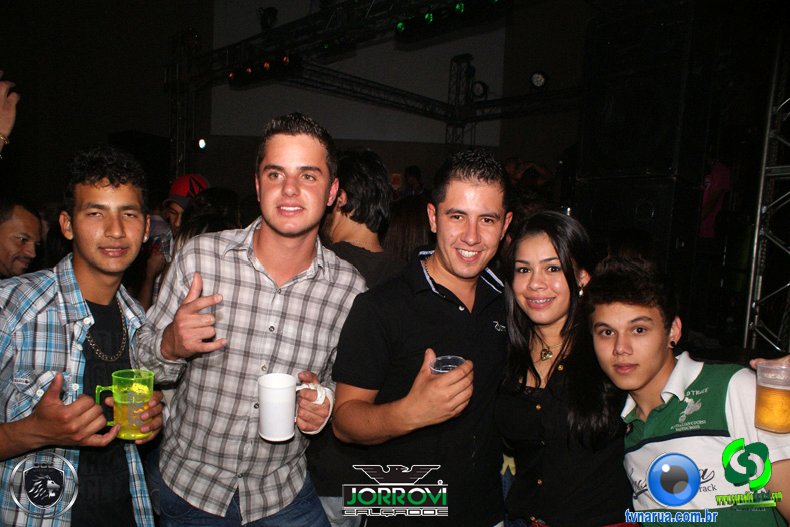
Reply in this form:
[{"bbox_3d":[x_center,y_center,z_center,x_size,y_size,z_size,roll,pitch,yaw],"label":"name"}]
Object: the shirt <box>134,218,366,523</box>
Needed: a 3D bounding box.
[{"bbox_3d":[-0.335,0.250,1.400,0.540,0.700,0.340,6,5,-18],"label":"shirt"}]

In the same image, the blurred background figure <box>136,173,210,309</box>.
[{"bbox_3d":[-0.880,0.460,2.470,0.520,1.680,0.400,1,6,-18],"label":"blurred background figure"}]

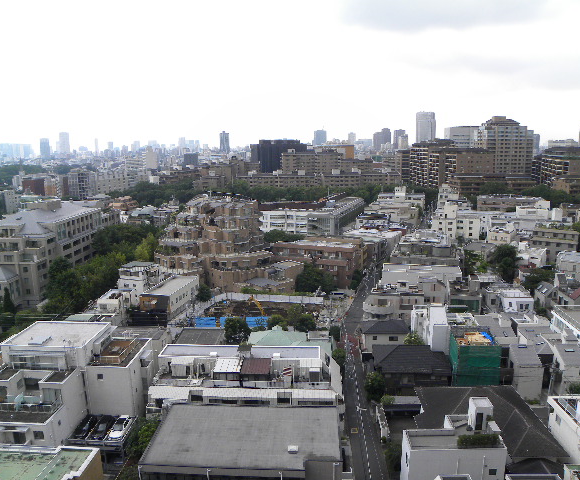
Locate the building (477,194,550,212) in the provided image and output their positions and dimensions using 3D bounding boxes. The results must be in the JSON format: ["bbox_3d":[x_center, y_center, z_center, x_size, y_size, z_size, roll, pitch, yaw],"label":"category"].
[{"bbox_3d":[119.087,-17.556,258.444,34.000,15.000,14.000,2,11,14],"label":"building"}]

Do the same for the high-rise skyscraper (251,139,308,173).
[{"bbox_3d":[-10.412,-73.810,467.504,48.000,46.500,28.000,-3,11,-15],"label":"high-rise skyscraper"}]

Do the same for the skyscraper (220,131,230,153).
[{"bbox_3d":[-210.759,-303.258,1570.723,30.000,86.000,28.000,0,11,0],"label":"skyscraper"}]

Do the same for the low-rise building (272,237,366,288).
[{"bbox_3d":[8.900,6.264,151.988,24.500,11.700,19.000,4,12,19],"label":"low-rise building"}]

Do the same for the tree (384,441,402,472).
[{"bbox_3d":[13.512,28.108,62.674,2.300,2.900,2.500,1,11,4],"label":"tree"}]

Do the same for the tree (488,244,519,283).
[{"bbox_3d":[61.666,8.363,138.843,7.400,12.000,7.400,0,10,0],"label":"tree"}]

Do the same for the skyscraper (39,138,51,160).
[{"bbox_3d":[-1251.823,-466.439,2456.128,46.000,102.000,46.000,-6,12,-29],"label":"skyscraper"}]

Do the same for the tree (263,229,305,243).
[{"bbox_3d":[-2.599,0.105,192.232,15.000,8.800,9.500,0,10,0],"label":"tree"}]

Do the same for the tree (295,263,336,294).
[{"bbox_3d":[7.201,10.869,135.747,11.000,8.200,8.500,0,10,0],"label":"tree"}]

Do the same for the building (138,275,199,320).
[{"bbox_3d":[-30.600,14.246,123.773,7.600,6.200,18.000,2,11,11],"label":"building"}]

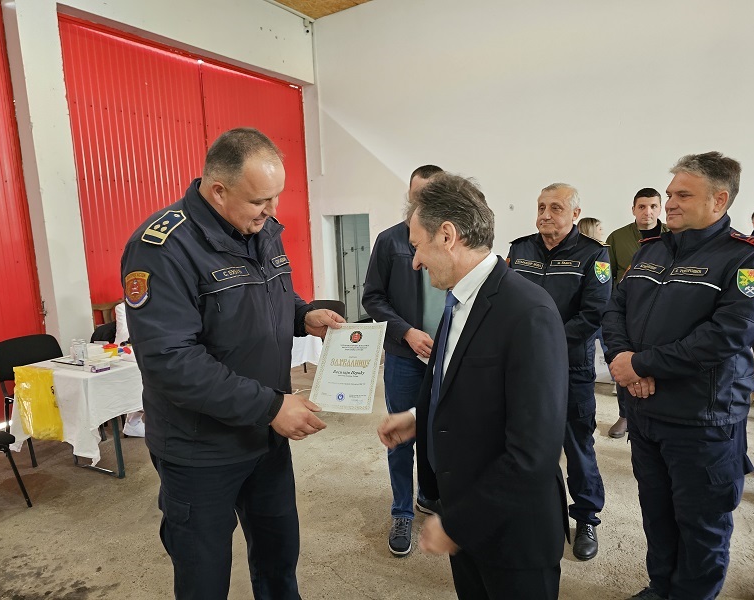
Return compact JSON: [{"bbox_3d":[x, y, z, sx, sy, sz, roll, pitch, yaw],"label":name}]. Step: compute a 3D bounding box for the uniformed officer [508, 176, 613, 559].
[{"bbox_3d":[0.880,0.331,2.553,0.570,1.740,0.390,4,10,37],"label":"uniformed officer"}]

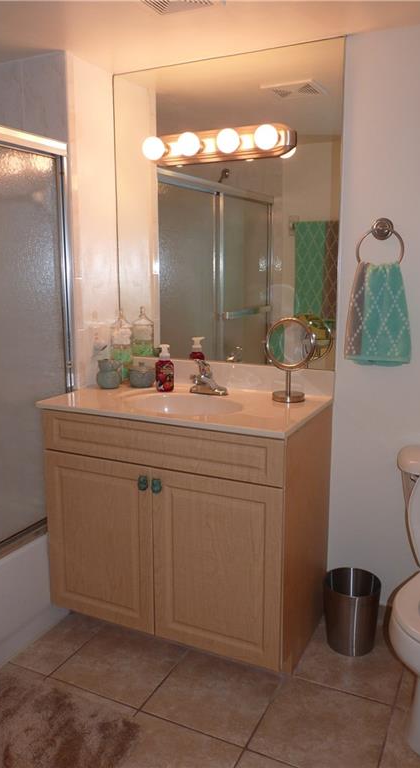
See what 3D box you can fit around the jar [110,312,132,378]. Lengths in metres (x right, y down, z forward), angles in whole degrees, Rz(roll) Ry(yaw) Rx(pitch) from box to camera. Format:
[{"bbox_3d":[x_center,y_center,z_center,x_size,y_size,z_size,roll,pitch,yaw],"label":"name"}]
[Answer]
[{"bbox_3d":[-0.353,-0.146,2.432,0.086,0.298,0.086,0,11,0],"label":"jar"}]

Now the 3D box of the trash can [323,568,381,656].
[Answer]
[{"bbox_3d":[0.515,0.826,2.168,0.201,0.232,0.201,0,11,0],"label":"trash can"}]

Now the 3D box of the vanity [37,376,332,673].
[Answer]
[{"bbox_3d":[-0.085,0.488,2.221,0.925,0.869,0.511,5,12,25],"label":"vanity"}]

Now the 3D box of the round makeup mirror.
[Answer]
[{"bbox_3d":[0.277,-0.083,2.096,0.190,0.298,0.120,3,11,15],"label":"round makeup mirror"}]

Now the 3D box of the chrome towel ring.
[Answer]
[{"bbox_3d":[0.565,-0.453,1.978,0.154,0.180,0.065,5,12,25],"label":"chrome towel ring"}]

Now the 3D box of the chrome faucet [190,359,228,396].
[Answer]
[{"bbox_3d":[-0.031,-0.023,2.224,0.157,0.133,0.180,5,12,25],"label":"chrome faucet"}]

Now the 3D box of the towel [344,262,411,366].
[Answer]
[{"bbox_3d":[0.563,-0.229,1.993,0.216,0.344,0.060,5,12,25],"label":"towel"}]

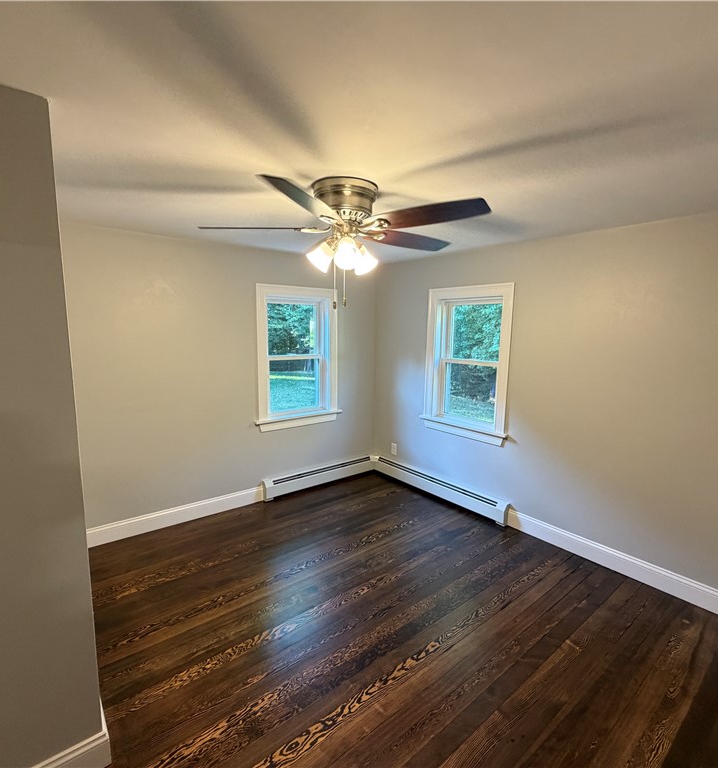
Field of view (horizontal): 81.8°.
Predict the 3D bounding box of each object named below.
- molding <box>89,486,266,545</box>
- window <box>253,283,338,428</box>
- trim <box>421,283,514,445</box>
[{"bbox_3d":[-1.405,1.043,3.319,1.367,0.141,0.020,-6,10,-38],"label":"molding"},{"bbox_3d":[-0.560,-0.239,3.824,0.890,1.280,0.120,-6,10,-38],"label":"window"},{"bbox_3d":[0.924,-0.182,3.556,0.120,1.280,0.890,-6,10,-38],"label":"trim"}]

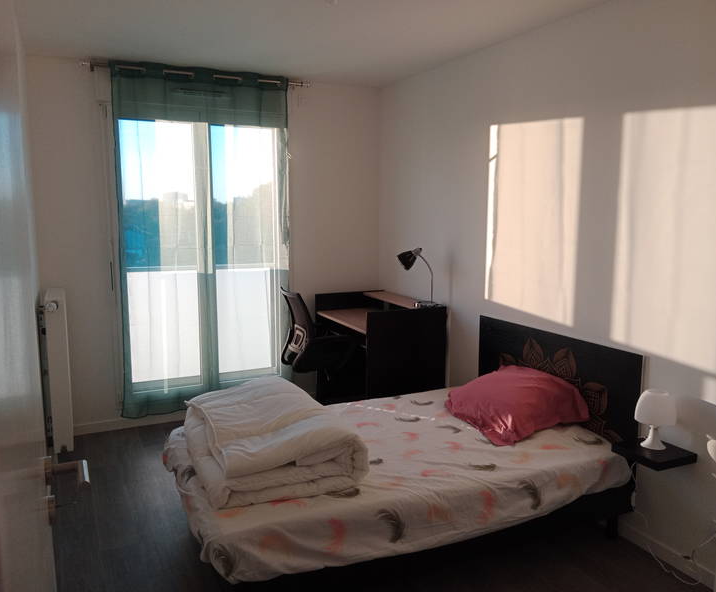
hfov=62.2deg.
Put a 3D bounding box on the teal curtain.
[{"bbox_3d":[-1.063,-0.370,4.222,1.243,2.362,0.101,-4,9,-26],"label":"teal curtain"}]

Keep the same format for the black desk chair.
[{"bbox_3d":[-0.250,0.458,4.077,0.600,1.031,0.600,-3,9,-20],"label":"black desk chair"}]

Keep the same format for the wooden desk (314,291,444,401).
[{"bbox_3d":[0.137,0.479,4.377,0.603,0.902,0.899,-4,9,-26],"label":"wooden desk"}]

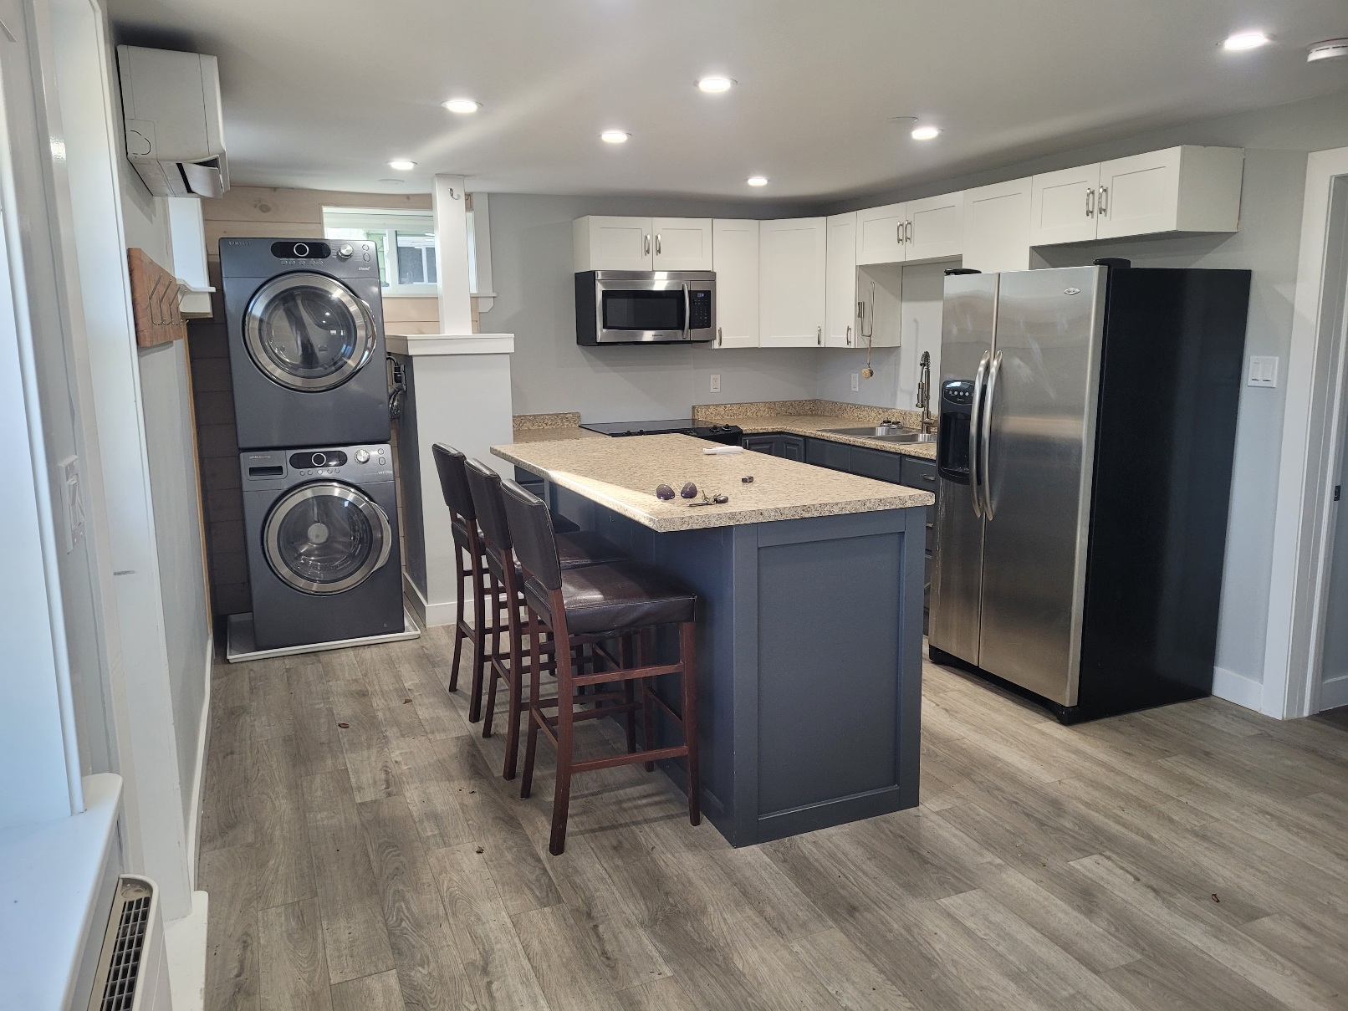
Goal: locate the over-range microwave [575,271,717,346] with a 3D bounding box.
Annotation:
[{"bbox_3d":[-0.168,-1.186,6.083,0.755,0.412,0.385,-5,11,-23],"label":"over-range microwave"}]

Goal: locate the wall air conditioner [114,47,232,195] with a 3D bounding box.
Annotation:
[{"bbox_3d":[-1.607,-1.214,3.308,0.256,0.307,0.881,-5,11,-22],"label":"wall air conditioner"}]

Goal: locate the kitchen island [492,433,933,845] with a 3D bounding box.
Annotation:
[{"bbox_3d":[0.003,0.341,3.872,0.911,0.979,1.990,-5,11,-23],"label":"kitchen island"}]

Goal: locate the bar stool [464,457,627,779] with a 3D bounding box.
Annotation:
[{"bbox_3d":[-0.441,0.368,3.609,0.480,1.043,0.437,-5,11,-24],"label":"bar stool"}]

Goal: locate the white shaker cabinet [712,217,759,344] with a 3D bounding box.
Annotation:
[{"bbox_3d":[0.321,-1.368,6.304,0.318,0.760,0.315,-5,11,-23],"label":"white shaker cabinet"}]

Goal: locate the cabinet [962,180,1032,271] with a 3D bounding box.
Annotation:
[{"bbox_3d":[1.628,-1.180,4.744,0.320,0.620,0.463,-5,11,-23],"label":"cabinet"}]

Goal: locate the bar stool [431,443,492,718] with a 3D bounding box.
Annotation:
[{"bbox_3d":[-0.666,0.281,4.113,0.480,1.043,0.437,-6,11,-26],"label":"bar stool"}]

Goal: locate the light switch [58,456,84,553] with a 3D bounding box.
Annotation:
[{"bbox_3d":[-0.828,-0.003,1.390,0.014,0.116,0.114,-5,11,-23],"label":"light switch"}]

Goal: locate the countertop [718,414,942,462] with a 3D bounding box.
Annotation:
[{"bbox_3d":[0.999,-0.384,5.717,0.925,0.040,2.310,-5,11,-22],"label":"countertop"}]

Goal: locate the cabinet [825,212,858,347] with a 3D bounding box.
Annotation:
[{"bbox_3d":[1.127,-1.325,6.009,0.326,0.764,0.322,-5,11,-22],"label":"cabinet"}]

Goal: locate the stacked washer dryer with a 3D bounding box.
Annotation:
[{"bbox_3d":[-1.810,-0.321,5.087,0.688,1.922,0.750,-5,11,-22],"label":"stacked washer dryer"}]

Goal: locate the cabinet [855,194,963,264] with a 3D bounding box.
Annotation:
[{"bbox_3d":[1.366,-1.457,5.398,0.326,0.301,0.934,-5,11,-22],"label":"cabinet"}]

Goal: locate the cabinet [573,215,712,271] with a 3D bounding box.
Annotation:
[{"bbox_3d":[-0.185,-1.562,6.106,0.769,0.302,0.325,-5,11,-22],"label":"cabinet"}]

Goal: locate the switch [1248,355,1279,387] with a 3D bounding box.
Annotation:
[{"bbox_3d":[2.245,-0.508,3.863,0.010,0.115,0.119,-5,11,-22],"label":"switch"}]

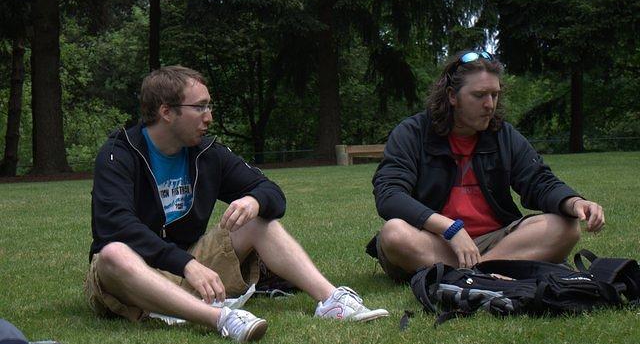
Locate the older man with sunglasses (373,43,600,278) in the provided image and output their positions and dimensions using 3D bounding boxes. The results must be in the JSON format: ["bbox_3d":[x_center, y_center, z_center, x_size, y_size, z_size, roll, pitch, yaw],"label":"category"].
[{"bbox_3d":[0.550,-0.007,4.240,0.760,0.820,0.640,-1,4,-20],"label":"older man with sunglasses"}]

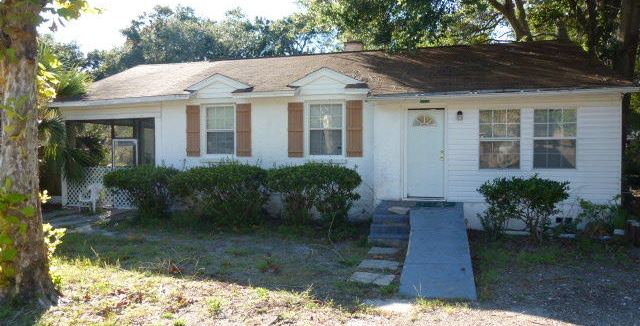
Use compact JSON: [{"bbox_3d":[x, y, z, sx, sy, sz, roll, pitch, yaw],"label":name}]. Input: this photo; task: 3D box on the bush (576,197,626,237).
[{"bbox_3d":[5.660,1.100,8.950,1.050,0.820,0.800,0,2,14],"label":"bush"}]

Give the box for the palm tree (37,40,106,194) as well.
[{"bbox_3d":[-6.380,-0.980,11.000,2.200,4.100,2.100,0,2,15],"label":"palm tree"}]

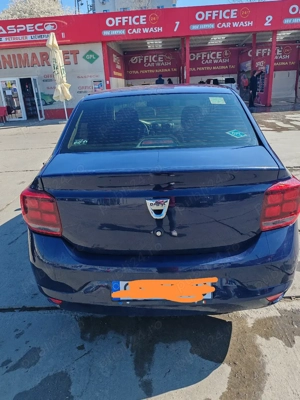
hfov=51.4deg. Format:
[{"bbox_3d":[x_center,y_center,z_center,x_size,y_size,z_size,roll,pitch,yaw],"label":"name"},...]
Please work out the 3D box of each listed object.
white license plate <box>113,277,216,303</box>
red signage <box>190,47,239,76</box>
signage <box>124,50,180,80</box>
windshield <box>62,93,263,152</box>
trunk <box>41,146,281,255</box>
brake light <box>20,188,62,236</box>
[{"bbox_3d":[0.062,0.461,1.589,0.520,0.115,0.020,-2,20,3],"label":"white license plate"},{"bbox_3d":[4.493,-10.146,22.846,4.000,1.900,0.100,-1,20,5],"label":"red signage"},{"bbox_3d":[0.190,-10.017,23.205,4.150,1.870,0.100,-1,20,5],"label":"signage"},{"bbox_3d":[0.056,-0.552,2.167,1.280,0.110,0.620,-2,52,3],"label":"windshield"},{"bbox_3d":[0.057,-0.017,1.812,1.300,0.470,0.550,-2,20,3],"label":"trunk"},{"bbox_3d":[-0.616,0.075,1.766,0.290,0.270,0.230,-2,20,3],"label":"brake light"}]

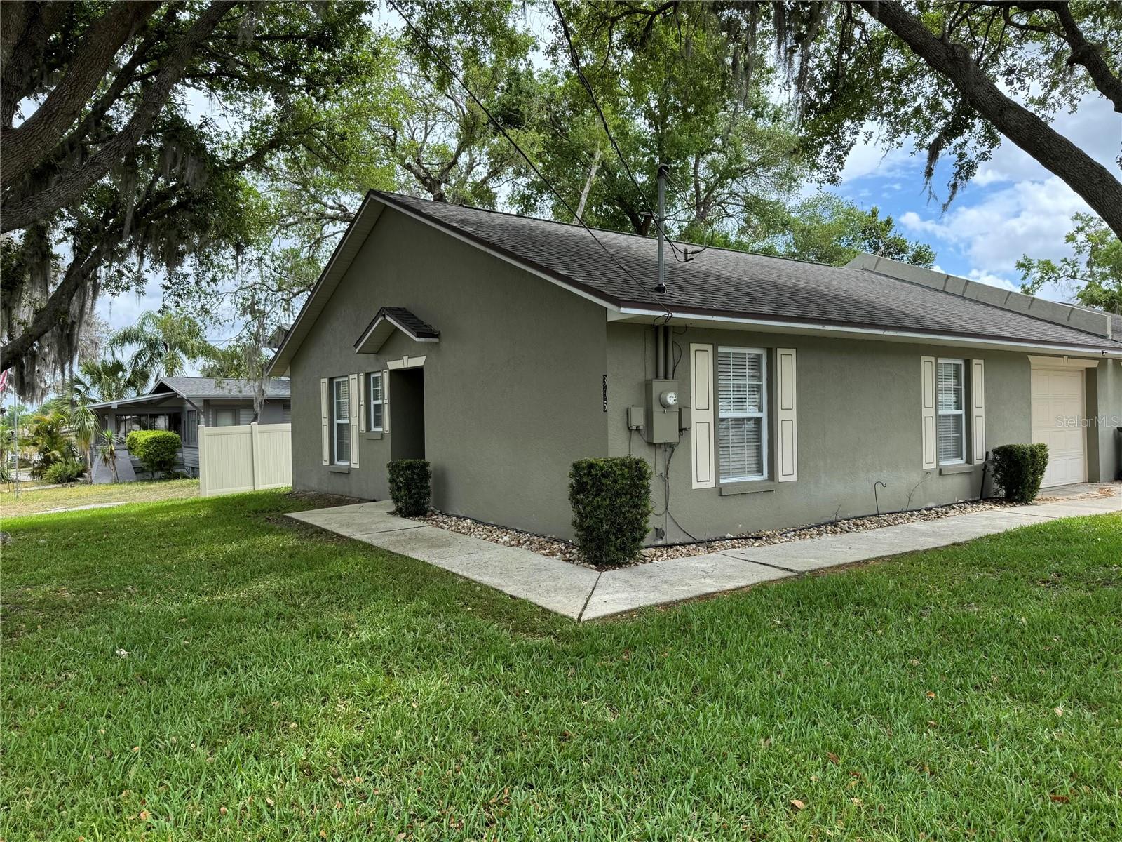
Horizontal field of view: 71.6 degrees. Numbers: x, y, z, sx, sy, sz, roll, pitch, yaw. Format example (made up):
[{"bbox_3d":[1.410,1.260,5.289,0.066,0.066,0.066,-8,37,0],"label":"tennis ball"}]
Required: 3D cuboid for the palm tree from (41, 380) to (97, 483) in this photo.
[{"bbox_3d":[-16.850,0.400,26.800,1.750,3.400,1.750,-1,0,-32],"label":"palm tree"}]

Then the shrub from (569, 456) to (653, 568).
[{"bbox_3d":[0.472,0.845,7.400,0.760,0.980,0.740,-1,0,4],"label":"shrub"}]

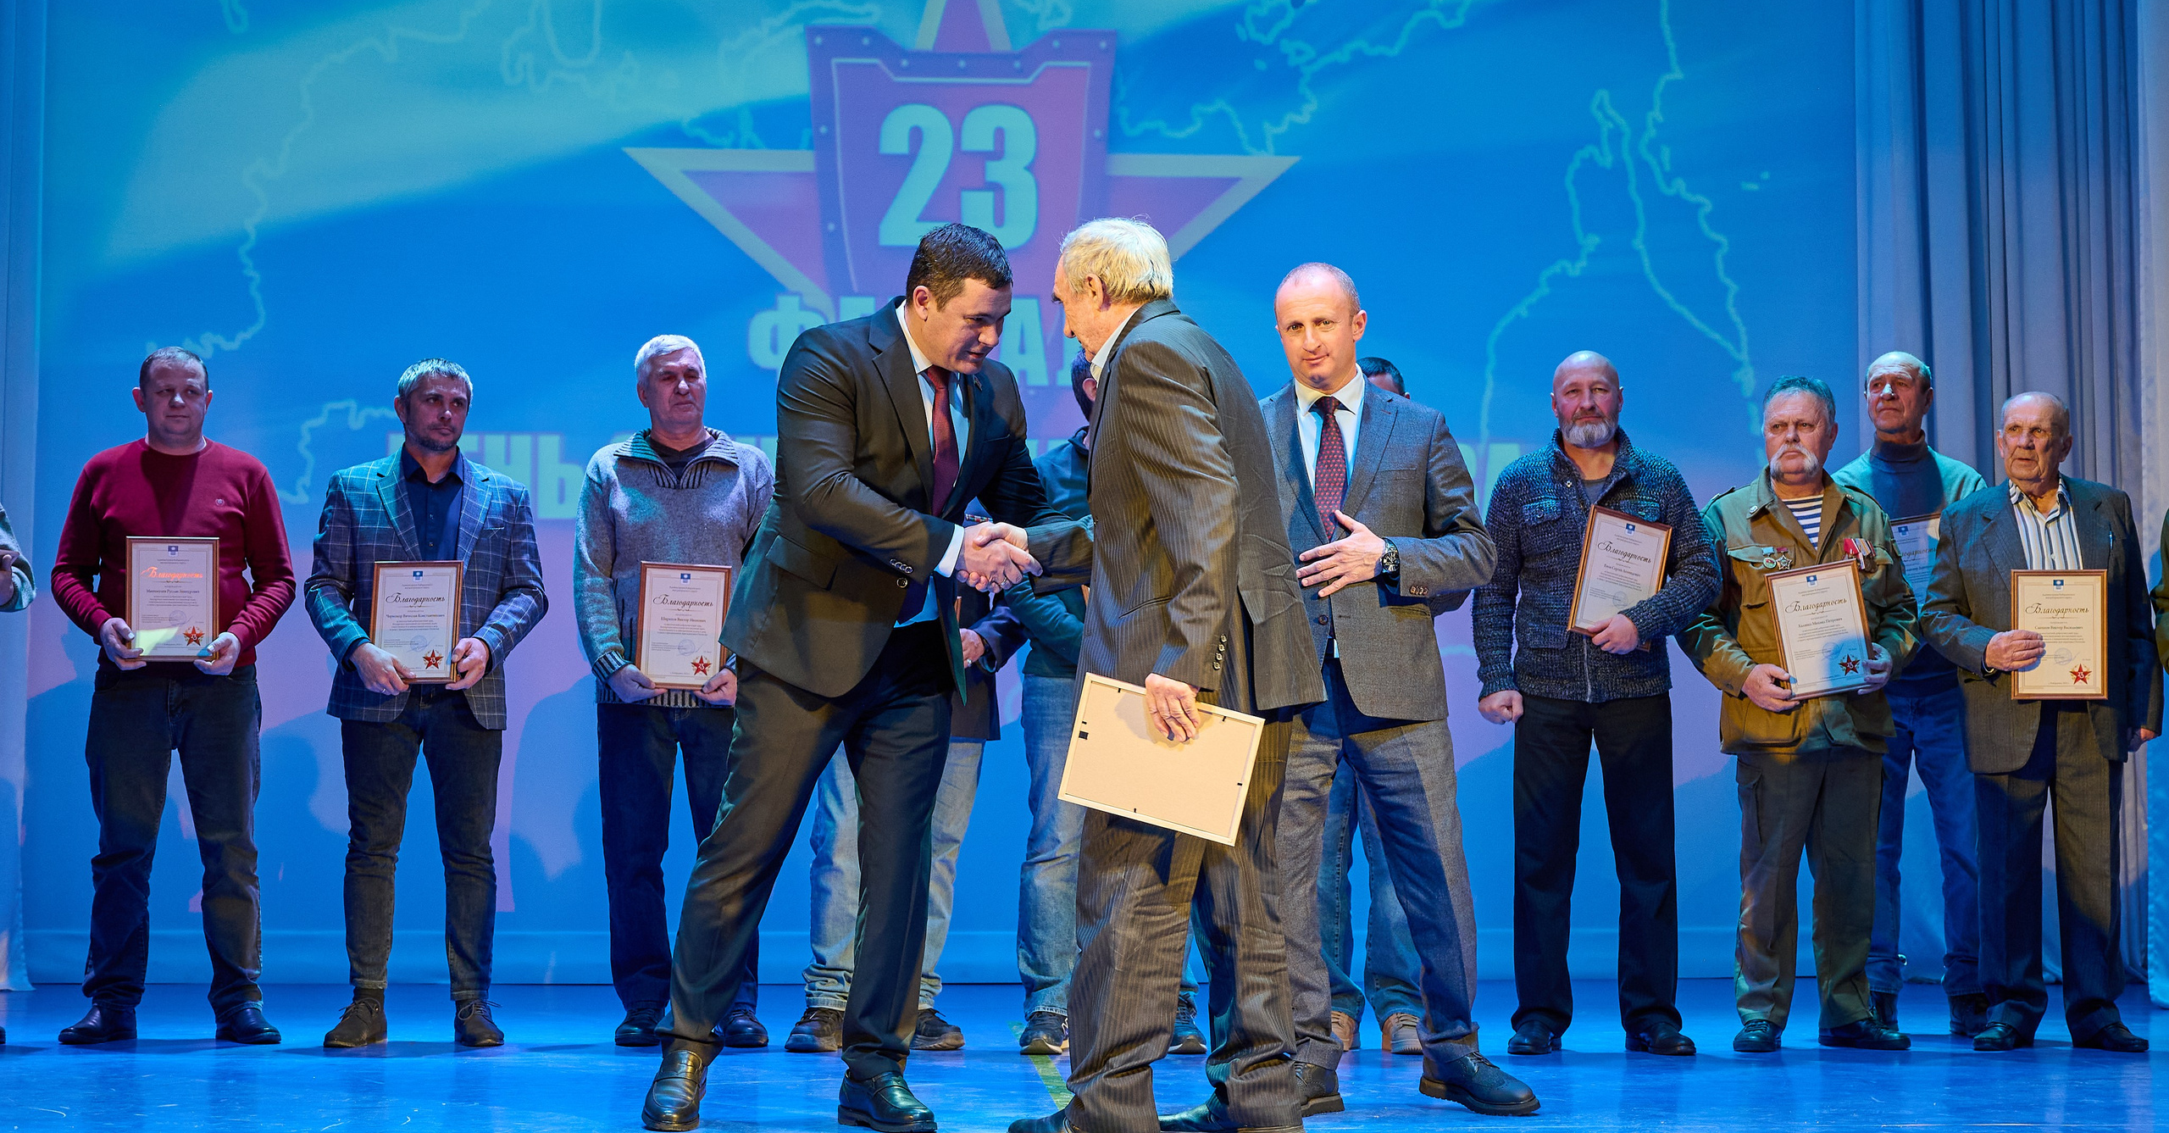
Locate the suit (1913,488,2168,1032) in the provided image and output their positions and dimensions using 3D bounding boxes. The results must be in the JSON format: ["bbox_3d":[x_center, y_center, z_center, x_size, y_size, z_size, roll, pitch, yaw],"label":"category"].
[{"bbox_3d":[2.395,0.468,6.784,0.560,1.405,0.360,-1,-4,10],"label":"suit"}]

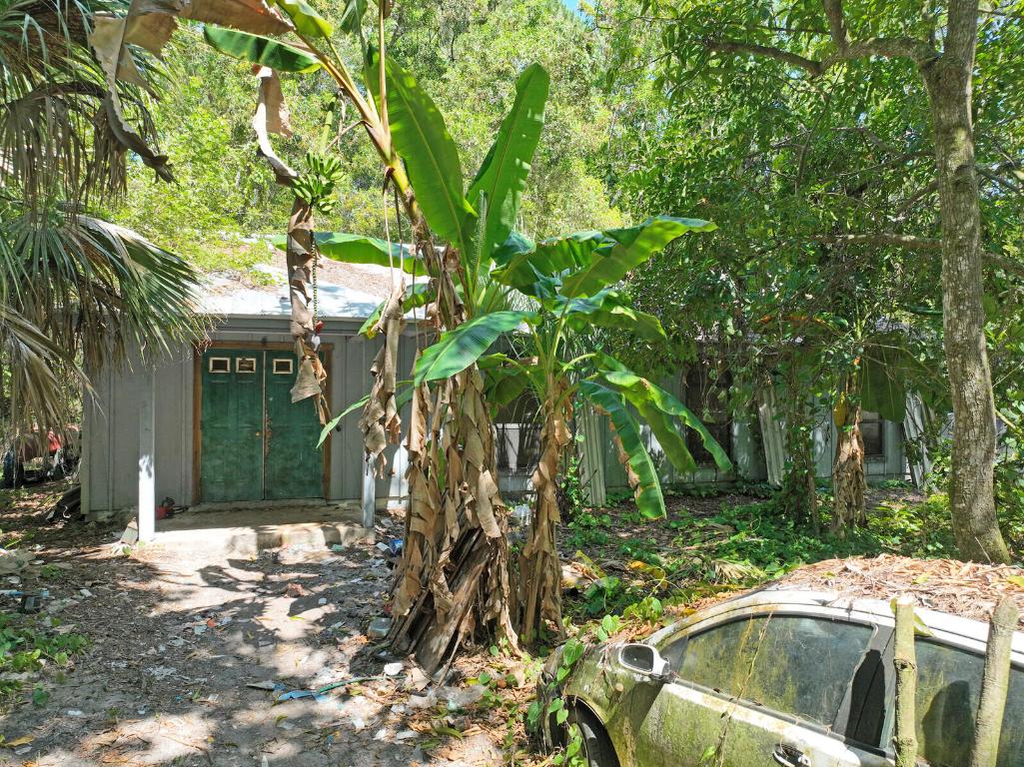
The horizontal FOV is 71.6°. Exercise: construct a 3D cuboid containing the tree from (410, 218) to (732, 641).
[{"bbox_3d":[0.430,0.340,5.150,2.300,3.050,2.000,0,-1,0],"label":"tree"}]

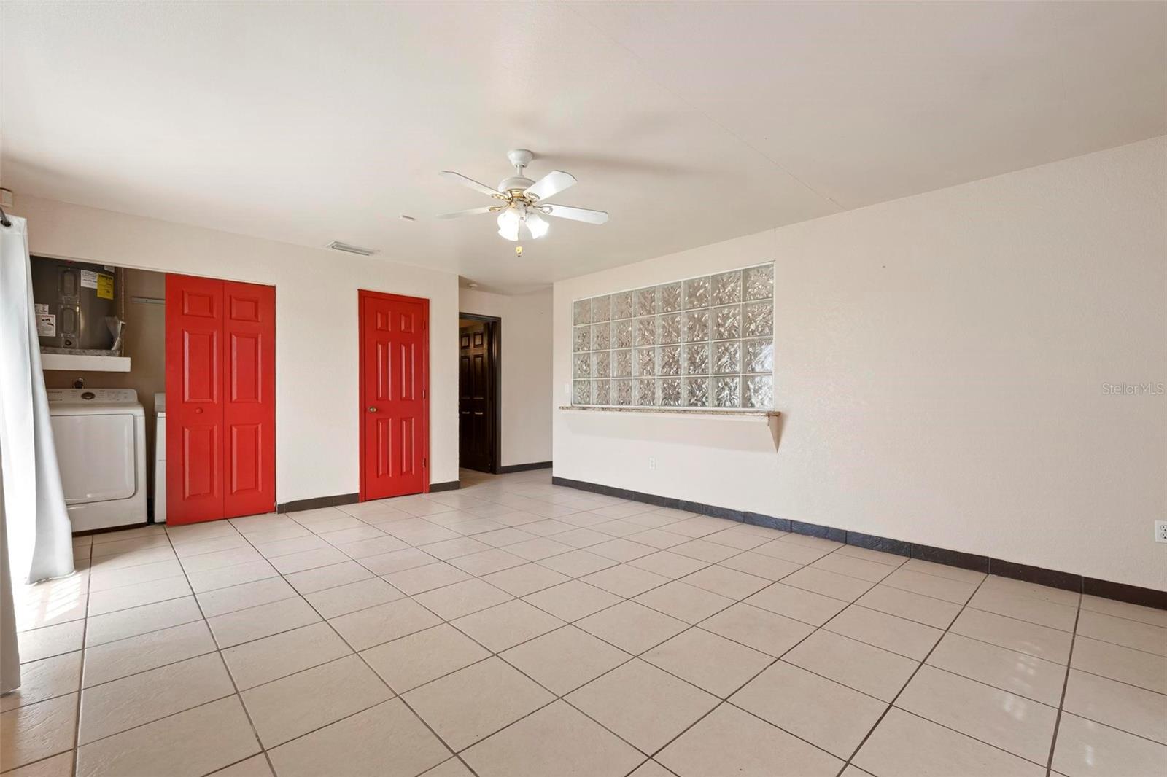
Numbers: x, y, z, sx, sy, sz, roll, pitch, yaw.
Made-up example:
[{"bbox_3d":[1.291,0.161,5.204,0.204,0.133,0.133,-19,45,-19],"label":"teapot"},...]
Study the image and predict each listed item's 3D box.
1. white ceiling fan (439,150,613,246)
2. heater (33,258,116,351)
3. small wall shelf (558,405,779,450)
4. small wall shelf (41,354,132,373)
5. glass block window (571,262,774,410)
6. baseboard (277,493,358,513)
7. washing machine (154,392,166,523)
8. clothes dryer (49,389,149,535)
[{"bbox_3d":[-0.368,-1.071,2.757,1.050,0.500,1.050,0,-1,36],"label":"white ceiling fan"},{"bbox_3d":[-4.273,-0.713,4.037,0.560,0.760,0.560,1,-1,-43],"label":"heater"},{"bbox_3d":[0.636,0.344,4.687,0.220,0.320,2.450,1,-1,-44],"label":"small wall shelf"},{"bbox_3d":[-4.260,-0.208,4.045,0.720,0.117,0.600,1,-1,-43],"label":"small wall shelf"},{"bbox_3d":[0.742,-0.414,4.812,0.100,1.210,2.390,1,-1,-44],"label":"glass block window"},{"bbox_3d":[-2.489,1.086,4.594,0.690,0.090,0.015,1,-1,-43],"label":"baseboard"},{"bbox_3d":[-3.473,0.590,4.457,0.685,1.070,0.660,1,-1,-43],"label":"washing machine"},{"bbox_3d":[-4.037,0.562,3.966,0.700,1.110,0.720,1,-1,-43],"label":"clothes dryer"}]

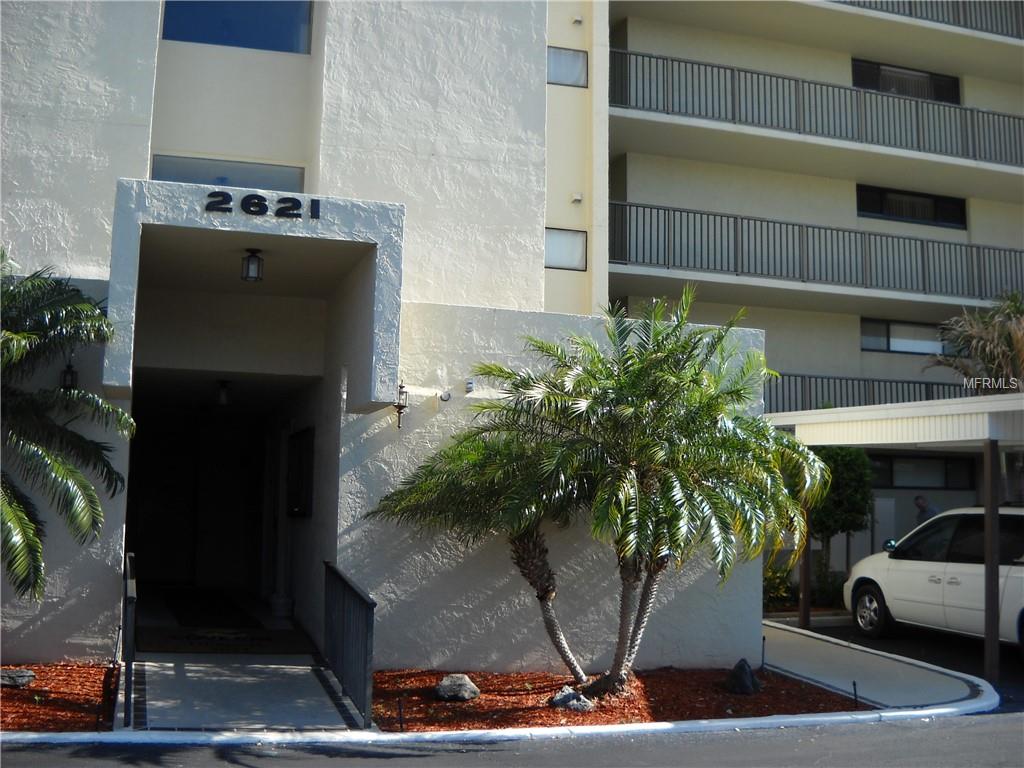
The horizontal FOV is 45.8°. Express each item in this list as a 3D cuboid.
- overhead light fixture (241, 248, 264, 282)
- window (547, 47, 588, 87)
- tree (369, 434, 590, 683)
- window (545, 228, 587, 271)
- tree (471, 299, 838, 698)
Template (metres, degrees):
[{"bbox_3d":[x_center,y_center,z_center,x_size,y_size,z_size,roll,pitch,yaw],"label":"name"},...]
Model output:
[{"bbox_3d":[-2.062,-0.945,9.650,0.180,0.245,0.180,3,-7,-17],"label":"overhead light fixture"},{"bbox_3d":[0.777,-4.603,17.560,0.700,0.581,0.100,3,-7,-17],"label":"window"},{"bbox_3d":[-0.223,1.433,9.850,1.850,2.060,1.700,3,-7,-17],"label":"tree"},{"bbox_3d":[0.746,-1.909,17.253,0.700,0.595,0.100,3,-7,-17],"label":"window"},{"bbox_3d":[1.108,0.828,9.700,2.700,3.200,2.450,3,-7,-17],"label":"tree"}]

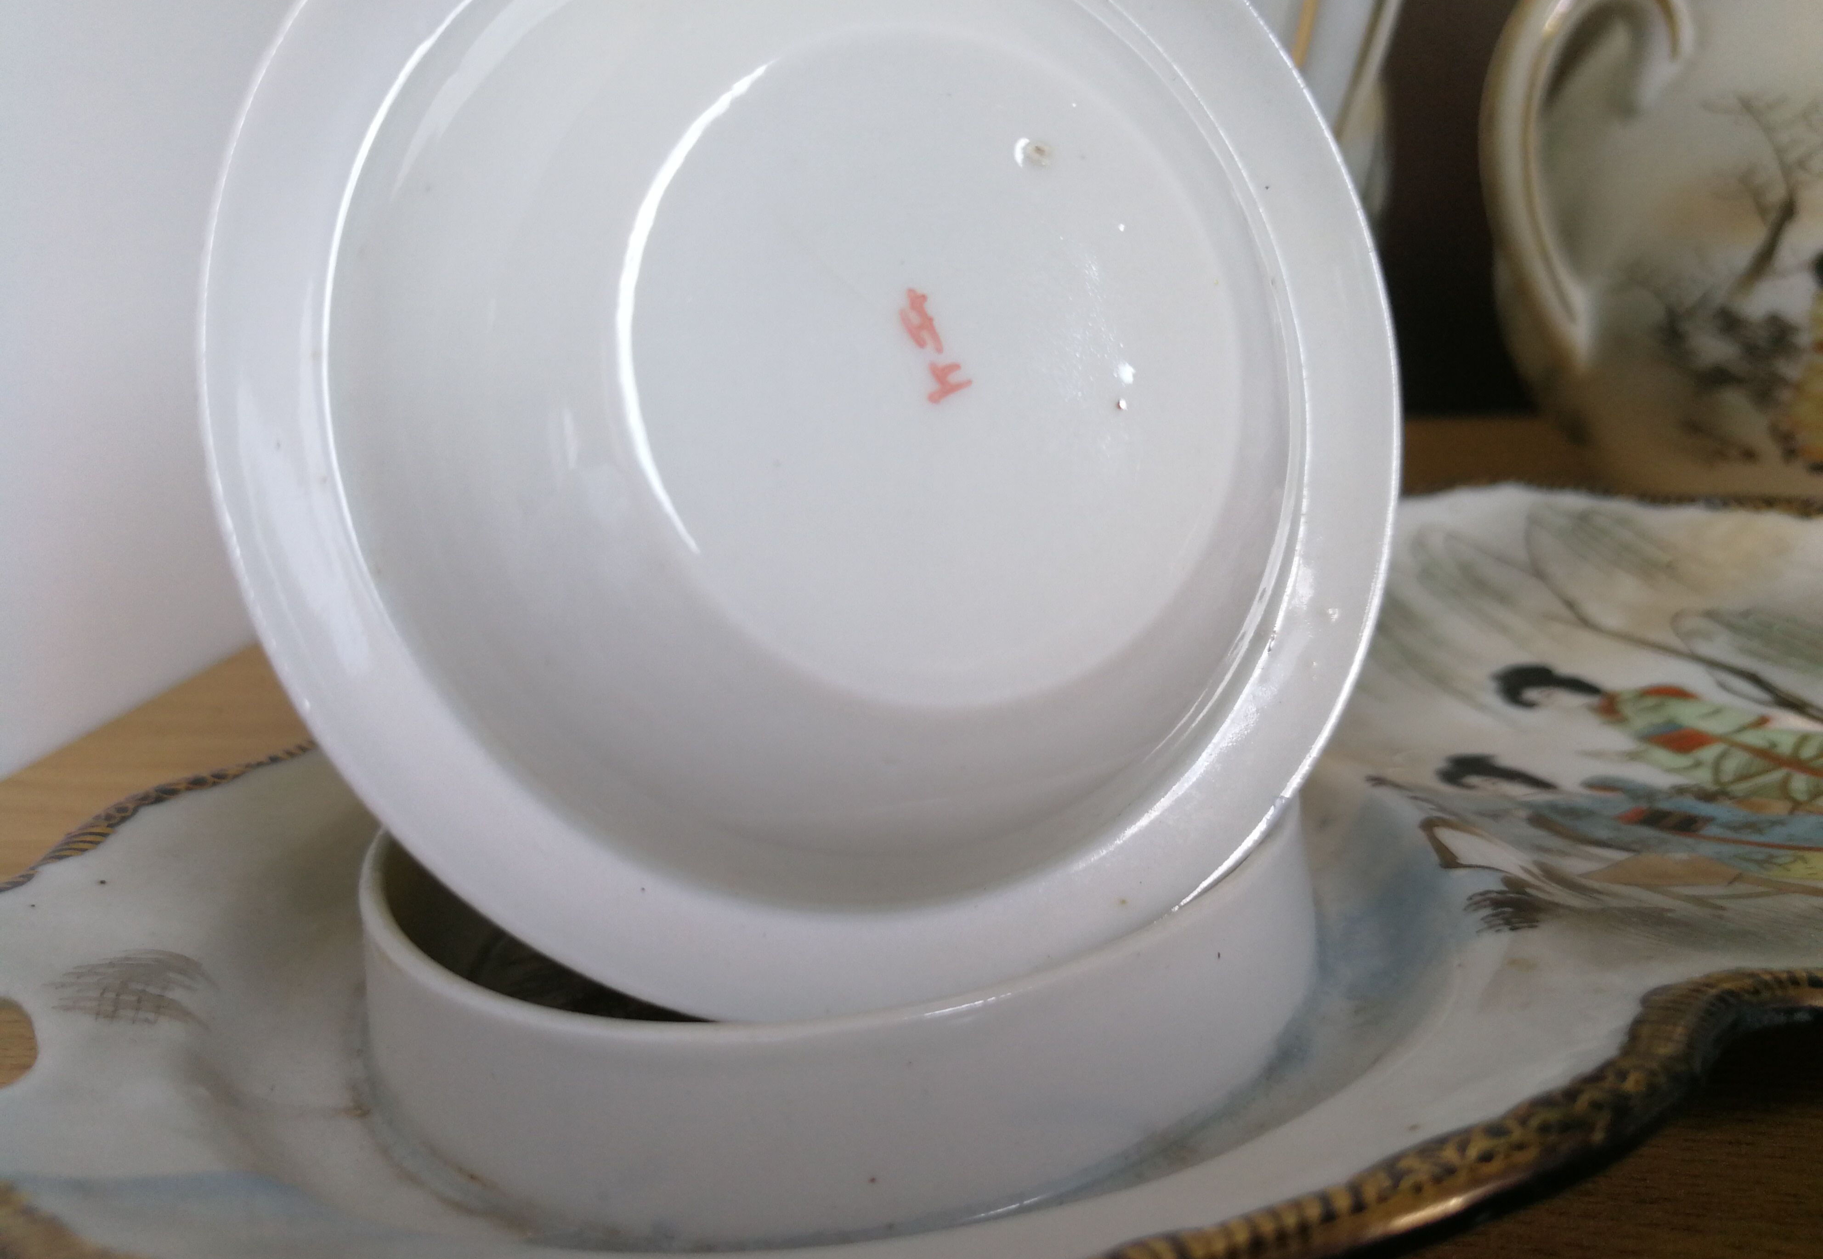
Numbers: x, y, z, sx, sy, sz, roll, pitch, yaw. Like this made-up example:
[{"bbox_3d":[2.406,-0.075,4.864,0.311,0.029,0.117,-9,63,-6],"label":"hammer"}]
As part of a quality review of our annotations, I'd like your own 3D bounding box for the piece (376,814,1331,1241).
[{"bbox_3d":[-0.007,0.024,0.152,0.097,0.017,0.097,-6,17,0],"label":"piece"}]

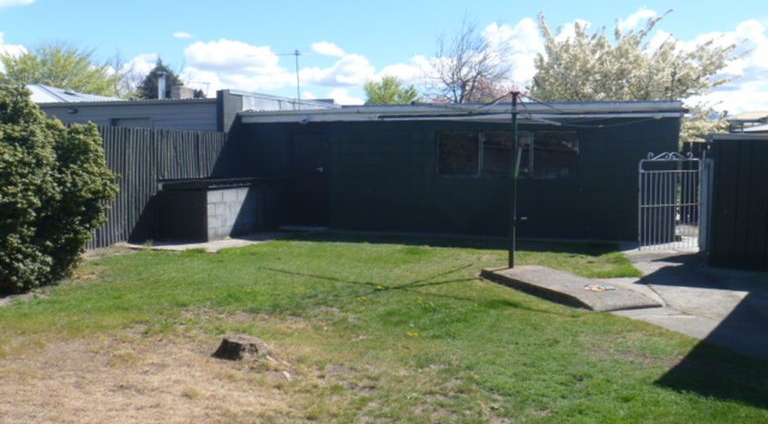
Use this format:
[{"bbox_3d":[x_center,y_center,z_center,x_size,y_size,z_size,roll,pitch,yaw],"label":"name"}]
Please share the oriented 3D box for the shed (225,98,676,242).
[{"bbox_3d":[1.658,-0.976,14.609,7.721,2.536,4.865,2,5,21],"label":"shed"}]

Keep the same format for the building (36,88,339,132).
[{"bbox_3d":[-4.107,-1.129,16.232,4.450,2.567,5.434,2,5,21],"label":"building"}]

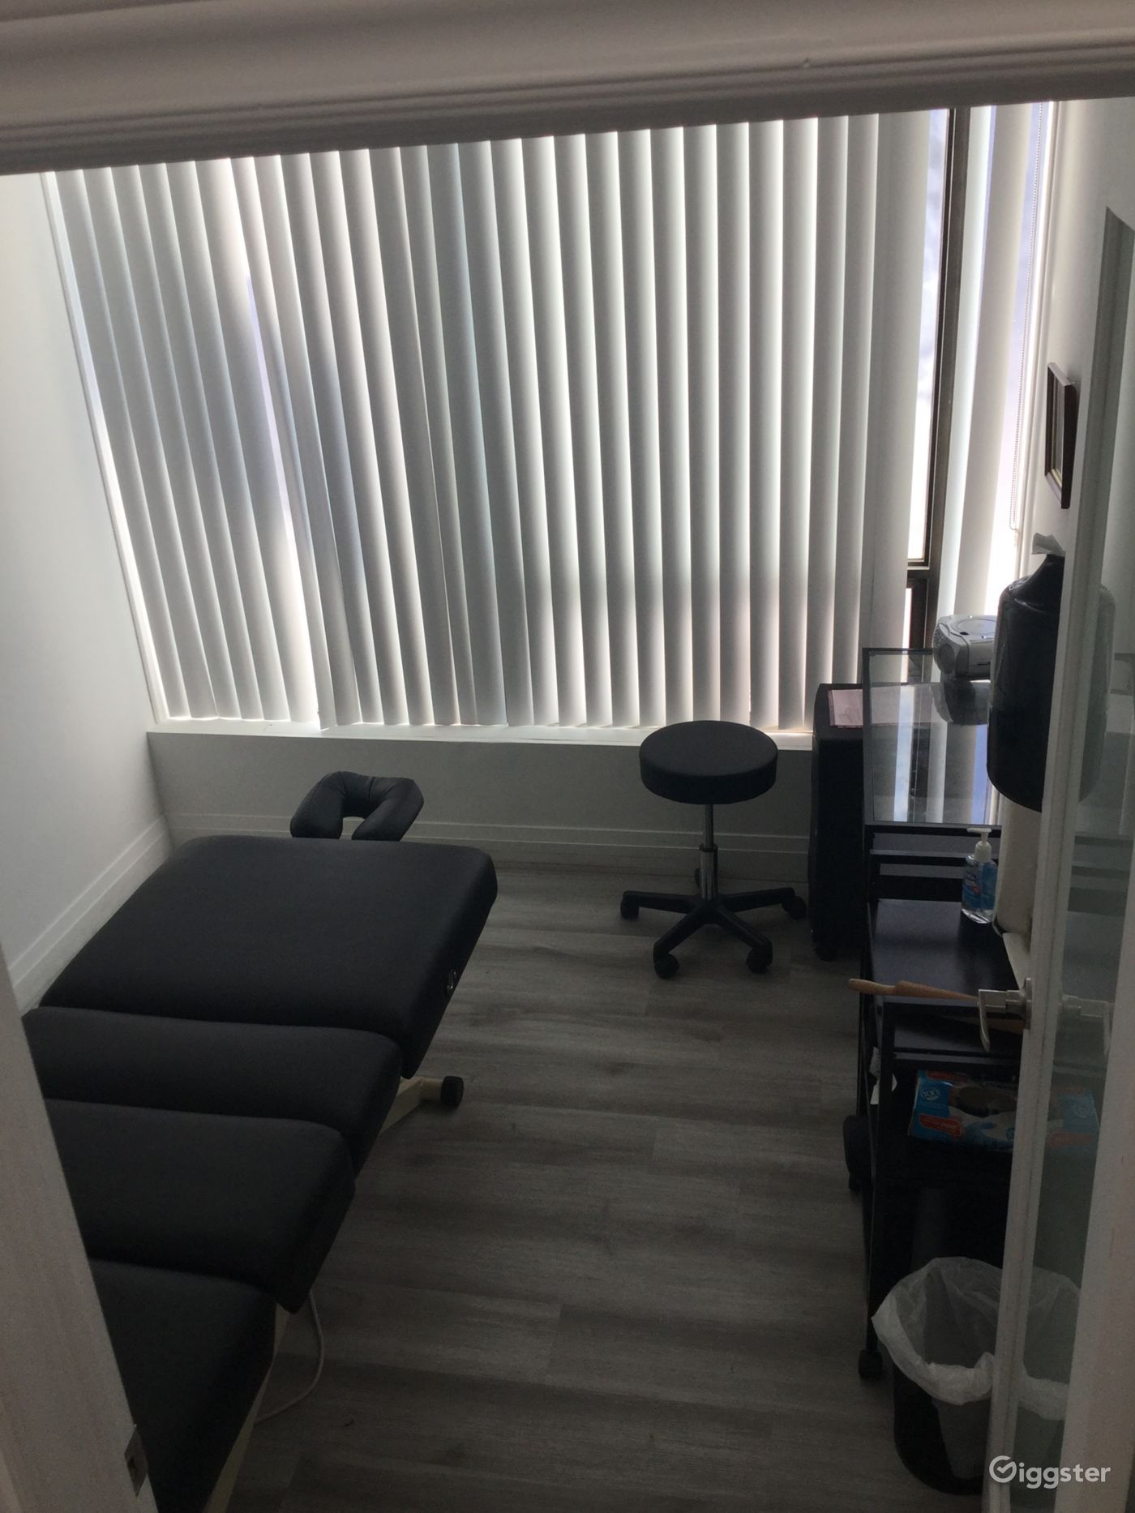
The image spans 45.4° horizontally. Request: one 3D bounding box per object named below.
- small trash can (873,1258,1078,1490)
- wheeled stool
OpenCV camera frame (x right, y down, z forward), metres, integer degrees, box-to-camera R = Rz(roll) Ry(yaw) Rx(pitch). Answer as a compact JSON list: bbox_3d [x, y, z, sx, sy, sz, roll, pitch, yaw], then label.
[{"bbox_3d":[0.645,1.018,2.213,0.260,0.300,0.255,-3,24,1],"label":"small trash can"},{"bbox_3d":[0.384,0.235,3.650,0.510,0.565,0.510,2,25,12],"label":"wheeled stool"}]

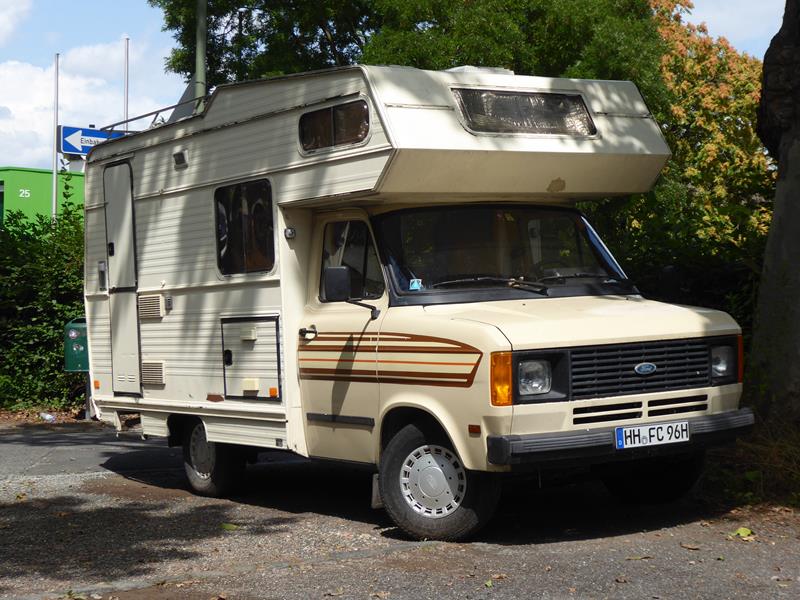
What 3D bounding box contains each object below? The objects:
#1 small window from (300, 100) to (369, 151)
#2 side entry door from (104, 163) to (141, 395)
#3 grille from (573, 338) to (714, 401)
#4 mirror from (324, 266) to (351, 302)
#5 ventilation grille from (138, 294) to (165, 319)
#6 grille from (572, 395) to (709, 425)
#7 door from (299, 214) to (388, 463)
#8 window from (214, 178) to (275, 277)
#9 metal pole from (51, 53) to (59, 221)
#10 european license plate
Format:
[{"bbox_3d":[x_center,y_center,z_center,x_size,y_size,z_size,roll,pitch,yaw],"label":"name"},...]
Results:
[{"bbox_3d":[-0.389,-1.007,8.720,0.050,0.240,0.741,-3,0,-34],"label":"small window"},{"bbox_3d":[-2.087,-0.151,11.303,0.060,1.722,0.522,-3,0,-34],"label":"side entry door"},{"bbox_3d":[1.317,0.366,8.122,1.018,0.283,0.060,-3,0,-34],"label":"grille"},{"bbox_3d":[-0.352,-0.093,8.458,0.140,0.195,0.060,-3,0,-34],"label":"mirror"},{"bbox_3d":[-1.825,0.044,10.899,0.050,0.162,0.393,-3,0,-34],"label":"ventilation grille"},{"bbox_3d":[1.312,0.591,8.112,0.980,0.084,0.050,-3,0,-34],"label":"grille"},{"bbox_3d":[-0.312,0.219,8.919,0.160,1.470,0.980,-3,0,-34],"label":"door"},{"bbox_3d":[-1.005,-0.463,9.673,0.050,0.568,0.763,-3,0,-34],"label":"window"},{"bbox_3d":[-7.579,-2.016,33.000,0.090,6.800,0.090,1,0,0],"label":"metal pole"},{"bbox_3d":[1.354,0.722,8.027,0.526,0.107,0.020,-3,0,-34],"label":"european license plate"}]

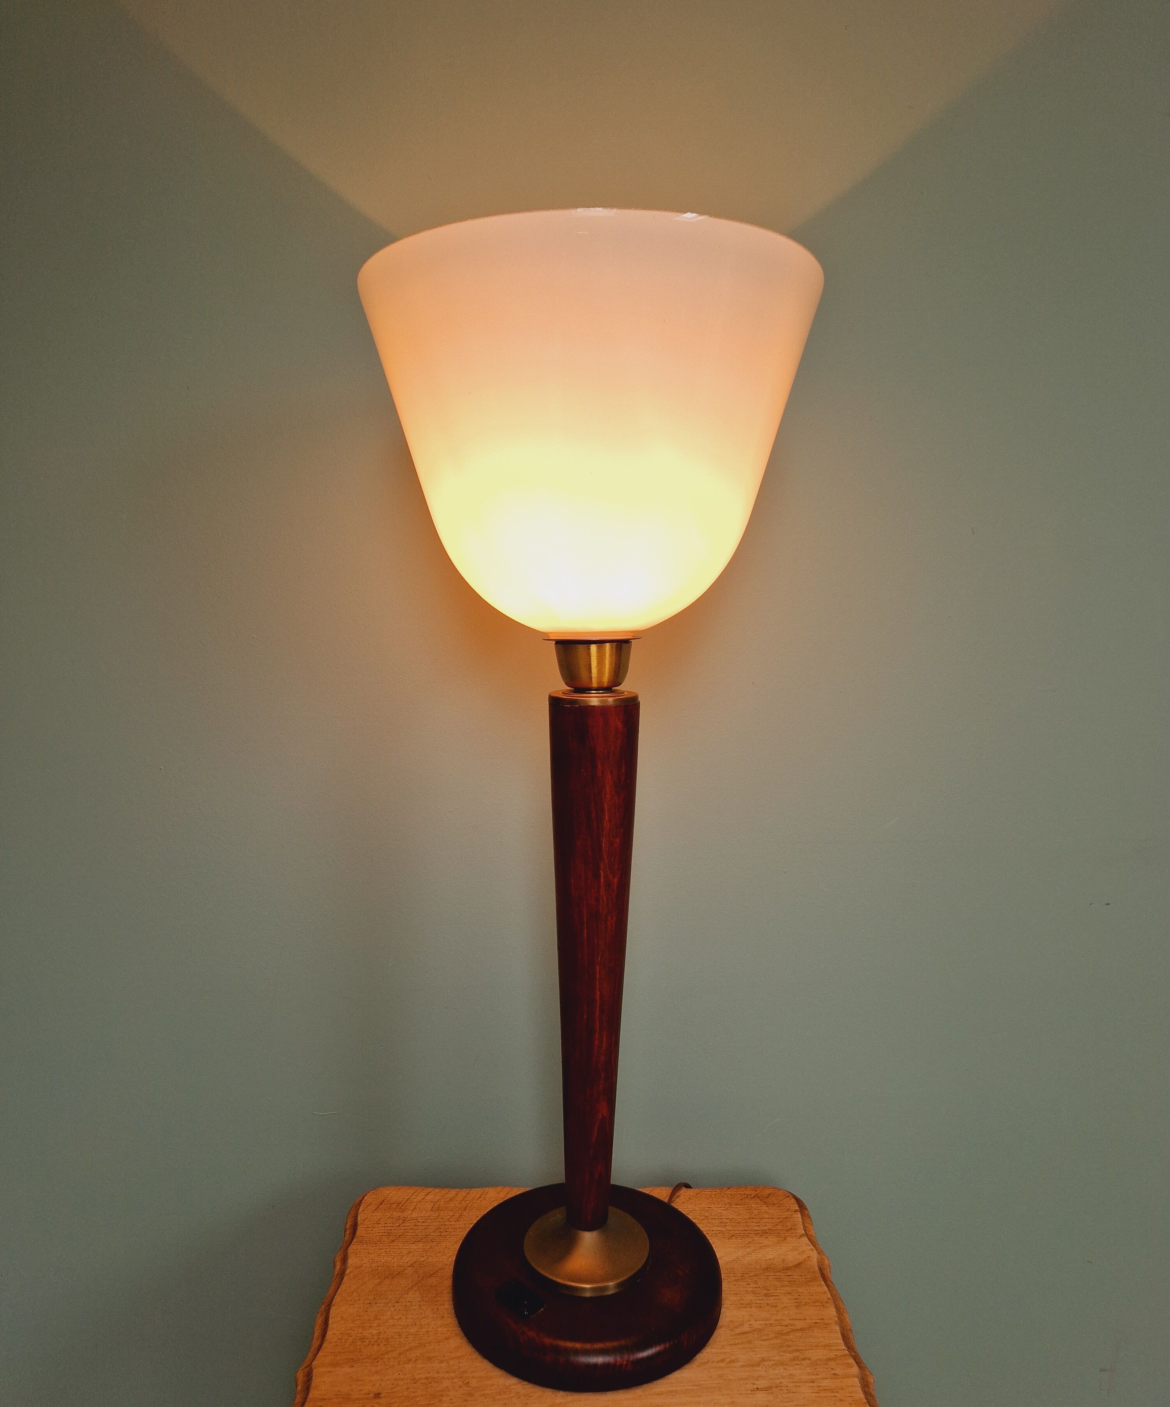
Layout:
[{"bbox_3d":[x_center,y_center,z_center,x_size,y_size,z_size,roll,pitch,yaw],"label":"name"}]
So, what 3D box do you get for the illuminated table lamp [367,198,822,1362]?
[{"bbox_3d":[0.003,0.071,0.605,0.249,0.602,0.249,0,7,0],"label":"illuminated table lamp"}]

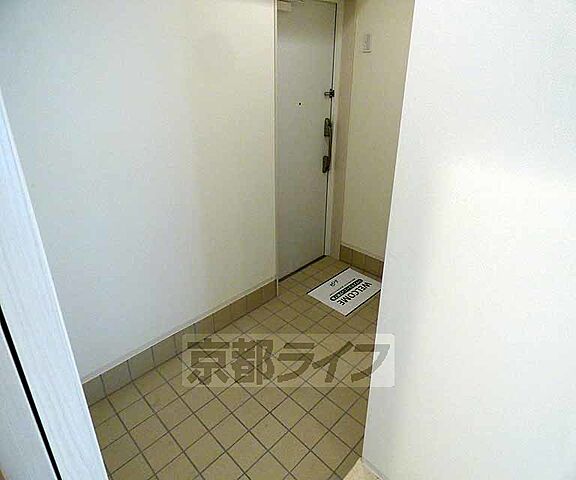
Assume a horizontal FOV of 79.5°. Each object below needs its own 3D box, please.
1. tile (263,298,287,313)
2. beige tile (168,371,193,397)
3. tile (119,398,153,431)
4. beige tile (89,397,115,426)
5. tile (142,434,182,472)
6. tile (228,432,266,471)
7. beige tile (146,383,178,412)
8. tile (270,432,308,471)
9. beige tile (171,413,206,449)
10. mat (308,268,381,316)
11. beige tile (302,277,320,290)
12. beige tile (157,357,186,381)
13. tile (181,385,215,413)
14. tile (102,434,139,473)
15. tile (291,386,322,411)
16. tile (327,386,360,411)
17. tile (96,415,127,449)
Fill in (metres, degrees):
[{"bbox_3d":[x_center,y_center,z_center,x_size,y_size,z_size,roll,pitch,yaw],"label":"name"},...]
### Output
[{"bbox_3d":[-0.095,0.525,2.775,0.147,0.010,0.147,-25,36,-39],"label":"tile"},{"bbox_3d":[-0.628,0.871,2.115,0.146,0.012,0.146,24,36,39],"label":"beige tile"},{"bbox_3d":[-0.843,0.970,1.931,0.146,0.010,0.146,24,36,39],"label":"tile"},{"bbox_3d":[-1.047,0.966,1.917,0.146,0.010,0.146,25,36,39],"label":"beige tile"},{"bbox_3d":[-0.630,1.063,1.738,0.145,0.010,0.145,24,36,39],"label":"tile"},{"bbox_3d":[-0.206,1.062,1.738,0.145,0.010,0.145,24,36,39],"label":"tile"},{"bbox_3d":[-0.737,0.917,2.020,0.145,0.010,0.145,24,36,39],"label":"beige tile"},{"bbox_3d":[0.007,1.060,1.738,0.147,0.010,0.147,-25,36,-39],"label":"tile"},{"bbox_3d":[-0.524,1.018,1.838,0.146,0.010,0.146,24,36,39],"label":"beige tile"},{"bbox_3d":[0.513,0.418,2.959,0.405,0.008,0.602,25,36,39],"label":"mat"},{"bbox_3d":[0.209,0.382,3.048,0.146,0.010,0.146,25,36,39],"label":"beige tile"},{"bbox_3d":[-0.735,0.823,2.209,0.146,0.012,0.146,24,36,39],"label":"beige tile"},{"bbox_3d":[-0.522,0.919,2.021,0.146,0.012,0.146,24,36,39],"label":"tile"},{"bbox_3d":[-0.842,1.068,1.742,0.146,0.010,0.146,24,36,39],"label":"tile"},{"bbox_3d":[0.114,0.916,2.021,0.146,0.012,0.146,24,36,39],"label":"tile"},{"bbox_3d":[0.327,0.915,2.021,0.146,0.012,0.146,24,36,39],"label":"tile"},{"bbox_3d":[-0.947,1.017,1.839,0.147,0.010,0.147,-25,36,-39],"label":"tile"}]

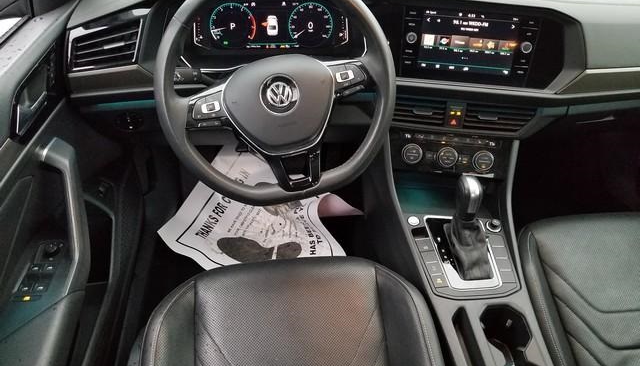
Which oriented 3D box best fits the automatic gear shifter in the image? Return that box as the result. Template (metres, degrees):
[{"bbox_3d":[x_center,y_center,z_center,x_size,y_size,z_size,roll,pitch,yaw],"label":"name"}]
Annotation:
[{"bbox_3d":[0.283,0.081,0.911,0.065,0.140,0.115,-2,38,-5],"label":"automatic gear shifter"}]

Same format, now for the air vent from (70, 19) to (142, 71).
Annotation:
[{"bbox_3d":[-0.383,-0.249,0.863,0.118,0.072,0.040,-10,28,-14],"label":"air vent"}]

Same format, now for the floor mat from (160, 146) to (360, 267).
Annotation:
[{"bbox_3d":[-0.161,0.047,1.478,0.530,0.090,0.610,3,38,2],"label":"floor mat"}]

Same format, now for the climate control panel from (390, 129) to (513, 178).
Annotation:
[{"bbox_3d":[0.279,-0.062,1.041,0.250,0.088,0.040,4,13,3],"label":"climate control panel"}]

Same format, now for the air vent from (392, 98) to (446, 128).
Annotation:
[{"bbox_3d":[0.196,-0.147,0.994,0.122,0.052,0.040,4,26,3],"label":"air vent"}]

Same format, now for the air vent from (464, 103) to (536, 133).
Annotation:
[{"bbox_3d":[0.364,-0.134,0.985,0.135,0.052,0.040,4,26,3],"label":"air vent"}]

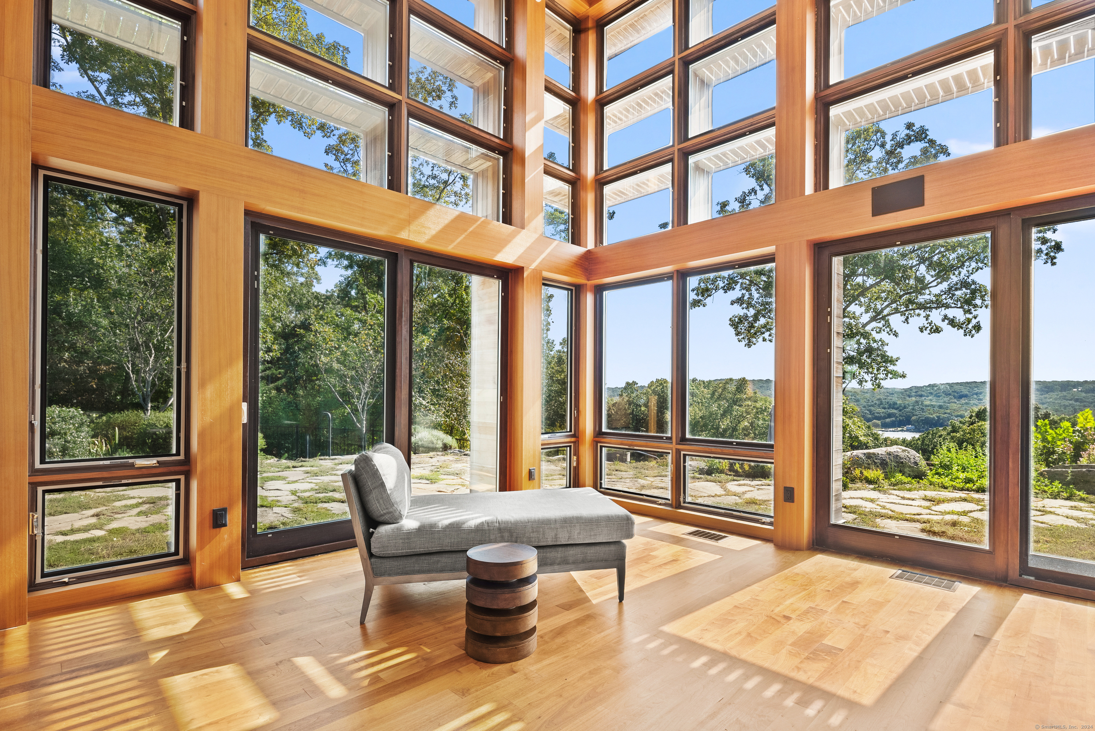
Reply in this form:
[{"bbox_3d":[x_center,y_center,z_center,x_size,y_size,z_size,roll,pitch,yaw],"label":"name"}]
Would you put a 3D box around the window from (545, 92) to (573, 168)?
[{"bbox_3d":[0.070,-2.483,5.464,0.090,0.697,0.566,-1,-2,45],"label":"window"}]

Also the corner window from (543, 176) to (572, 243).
[{"bbox_3d":[0.089,-1.592,5.316,0.490,0.660,0.080,3,-3,-45],"label":"corner window"}]

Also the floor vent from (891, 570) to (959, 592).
[{"bbox_3d":[2.448,1.391,3.347,0.347,0.020,0.255,-1,-2,45],"label":"floor vent"}]

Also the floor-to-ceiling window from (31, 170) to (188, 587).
[{"bbox_3d":[-2.349,0.081,2.848,0.650,2.140,0.080,3,-3,-45],"label":"floor-to-ceiling window"}]

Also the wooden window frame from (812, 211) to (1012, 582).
[{"bbox_3d":[2.415,0.205,3.558,0.080,2.240,1.060,3,-3,-45],"label":"wooden window frame"}]

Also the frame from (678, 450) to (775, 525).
[{"bbox_3d":[1.594,1.058,4.617,0.995,0.561,0.120,-1,-2,45],"label":"frame"}]

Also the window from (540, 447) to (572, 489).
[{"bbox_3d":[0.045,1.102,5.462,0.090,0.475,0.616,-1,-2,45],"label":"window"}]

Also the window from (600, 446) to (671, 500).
[{"bbox_3d":[0.856,1.044,5.090,0.080,0.450,0.845,3,-3,-45],"label":"window"}]

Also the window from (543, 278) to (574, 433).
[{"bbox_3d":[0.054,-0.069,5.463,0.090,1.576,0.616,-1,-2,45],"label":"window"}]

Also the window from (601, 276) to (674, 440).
[{"bbox_3d":[0.902,-0.065,5.274,0.889,1.500,0.090,-1,-2,45],"label":"window"}]

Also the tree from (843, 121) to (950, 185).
[{"bbox_3d":[7.147,-2.085,13.000,8.200,8.200,7.500,1,-2,0],"label":"tree"}]

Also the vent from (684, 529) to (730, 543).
[{"bbox_3d":[1.277,1.351,4.126,0.250,0.015,0.305,3,-3,-45],"label":"vent"}]

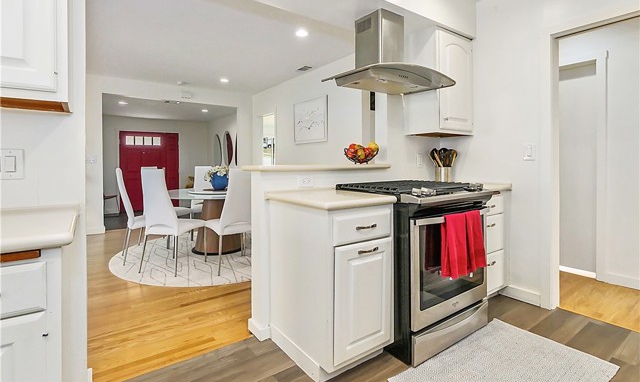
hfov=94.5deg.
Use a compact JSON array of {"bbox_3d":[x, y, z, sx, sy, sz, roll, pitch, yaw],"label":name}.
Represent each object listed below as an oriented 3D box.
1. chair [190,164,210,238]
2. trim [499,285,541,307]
[{"bbox_3d":[-1.703,0.152,4.447,0.459,1.040,0.571,-2,4,-33],"label":"chair"},{"bbox_3d":[1.620,0.840,2.409,0.016,0.097,0.316,-3,5,-36],"label":"trim"}]

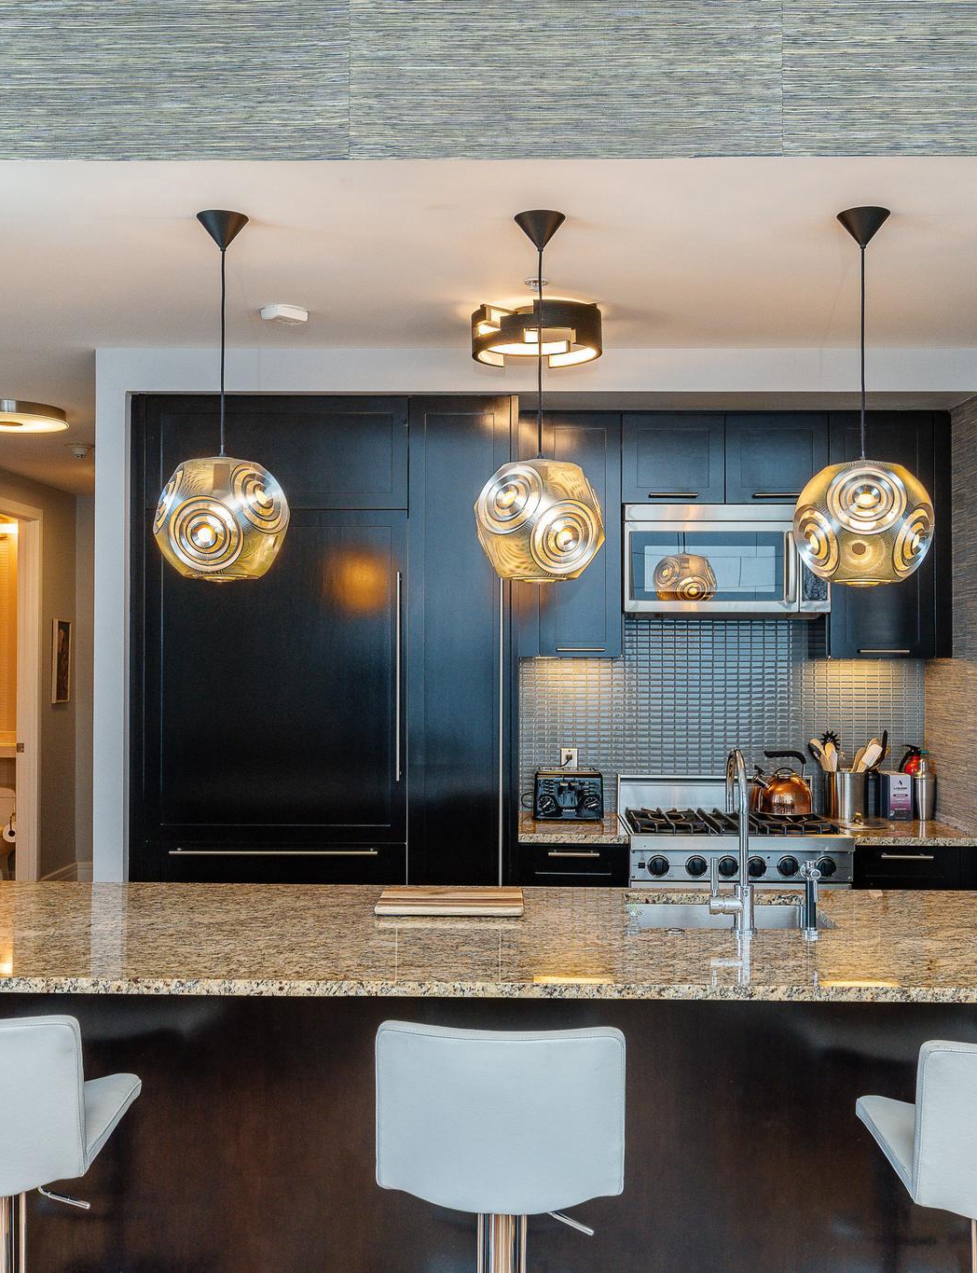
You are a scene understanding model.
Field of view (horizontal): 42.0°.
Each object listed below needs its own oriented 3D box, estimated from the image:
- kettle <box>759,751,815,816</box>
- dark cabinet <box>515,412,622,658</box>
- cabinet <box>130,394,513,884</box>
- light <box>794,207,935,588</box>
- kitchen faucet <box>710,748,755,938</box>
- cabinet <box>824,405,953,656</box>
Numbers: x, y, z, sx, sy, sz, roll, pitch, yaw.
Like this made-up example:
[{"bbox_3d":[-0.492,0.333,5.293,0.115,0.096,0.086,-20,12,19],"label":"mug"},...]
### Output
[{"bbox_3d":[1.125,0.556,4.827,0.215,0.242,0.200,0,-1,-15],"label":"kettle"},{"bbox_3d":[0.311,-0.371,4.895,0.380,0.915,0.370,0,-1,1],"label":"dark cabinet"},{"bbox_3d":[-0.580,0.383,4.786,1.370,2.464,0.605,0,-1,1],"label":"cabinet"},{"bbox_3d":[0.907,-0.575,3.067,0.335,0.890,0.335,0,-1,1],"label":"light"},{"bbox_3d":[0.556,0.469,2.956,0.105,0.412,0.250,0,-1,1],"label":"kitchen faucet"},{"bbox_3d":[1.495,-0.376,4.882,0.454,0.922,0.345,0,-1,1],"label":"cabinet"}]

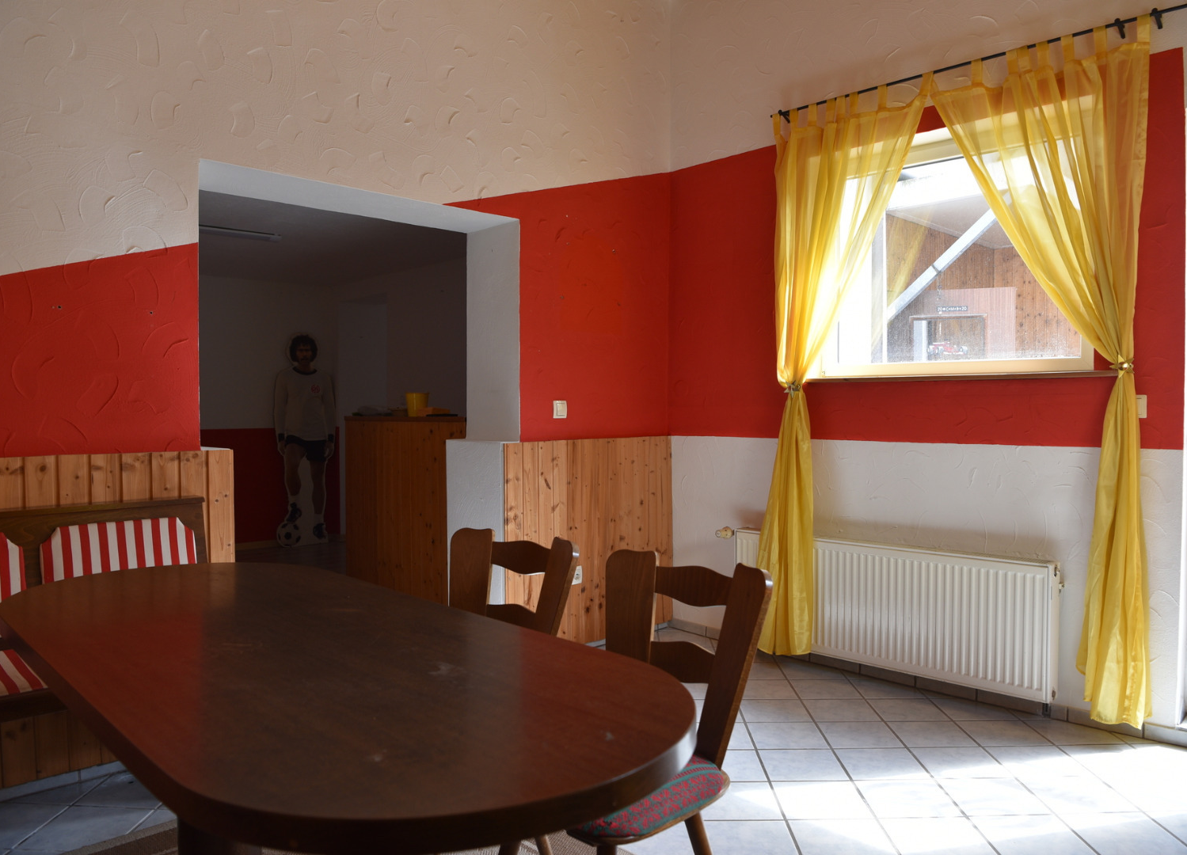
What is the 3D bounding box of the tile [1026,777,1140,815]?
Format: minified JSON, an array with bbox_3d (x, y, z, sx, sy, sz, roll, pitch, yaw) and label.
[{"bbox_3d":[1.417,1.075,2.505,0.250,0.010,0.250,0,1,2],"label":"tile"}]

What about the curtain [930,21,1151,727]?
[{"bbox_3d":[1.600,-0.177,3.087,0.120,2.360,0.740,-1,1,-44],"label":"curtain"}]

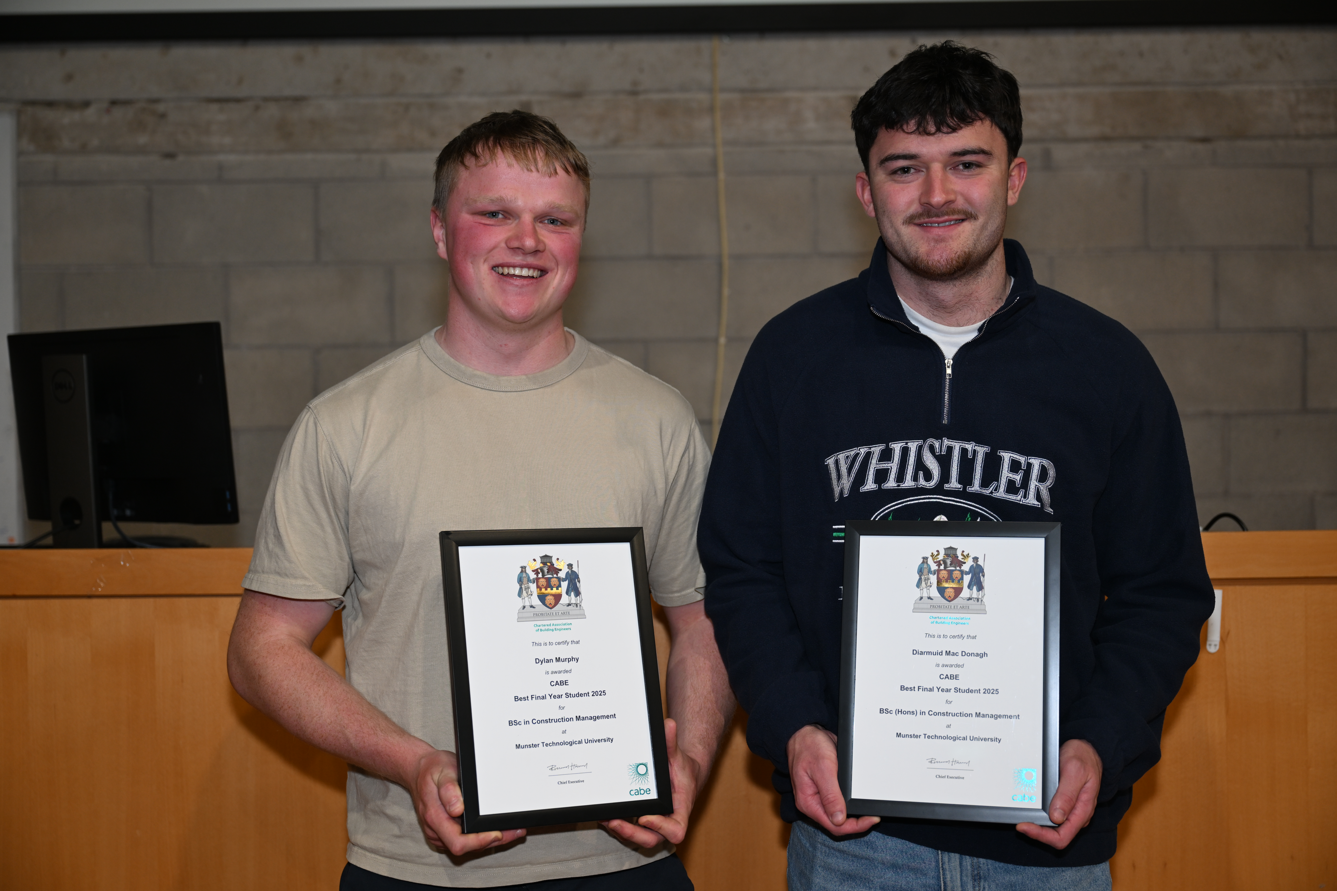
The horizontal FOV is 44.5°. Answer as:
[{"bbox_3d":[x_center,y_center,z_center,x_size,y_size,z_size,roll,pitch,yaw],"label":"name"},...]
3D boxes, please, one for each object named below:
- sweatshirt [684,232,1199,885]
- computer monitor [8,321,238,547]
[{"bbox_3d":[0.338,0.117,1.915,0.600,0.720,0.310,-1,1,12],"label":"sweatshirt"},{"bbox_3d":[-0.900,-0.012,2.650,0.525,0.365,0.185,0,2,33],"label":"computer monitor"}]

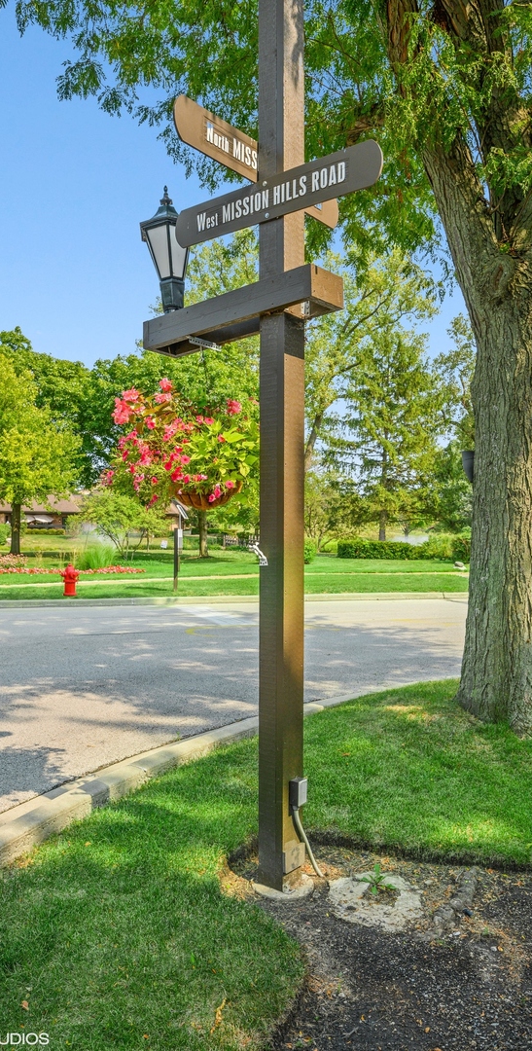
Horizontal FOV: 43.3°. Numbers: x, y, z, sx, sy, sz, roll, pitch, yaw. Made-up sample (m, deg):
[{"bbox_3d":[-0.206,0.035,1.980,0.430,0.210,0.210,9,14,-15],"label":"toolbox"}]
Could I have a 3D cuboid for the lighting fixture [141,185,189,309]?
[{"bbox_3d":[-0.522,-1.485,3.620,0.215,0.700,0.215,-3,0,43],"label":"lighting fixture"}]

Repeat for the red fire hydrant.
[{"bbox_3d":[-4.480,1.250,15.400,0.430,0.770,0.400,0,0,-32],"label":"red fire hydrant"}]

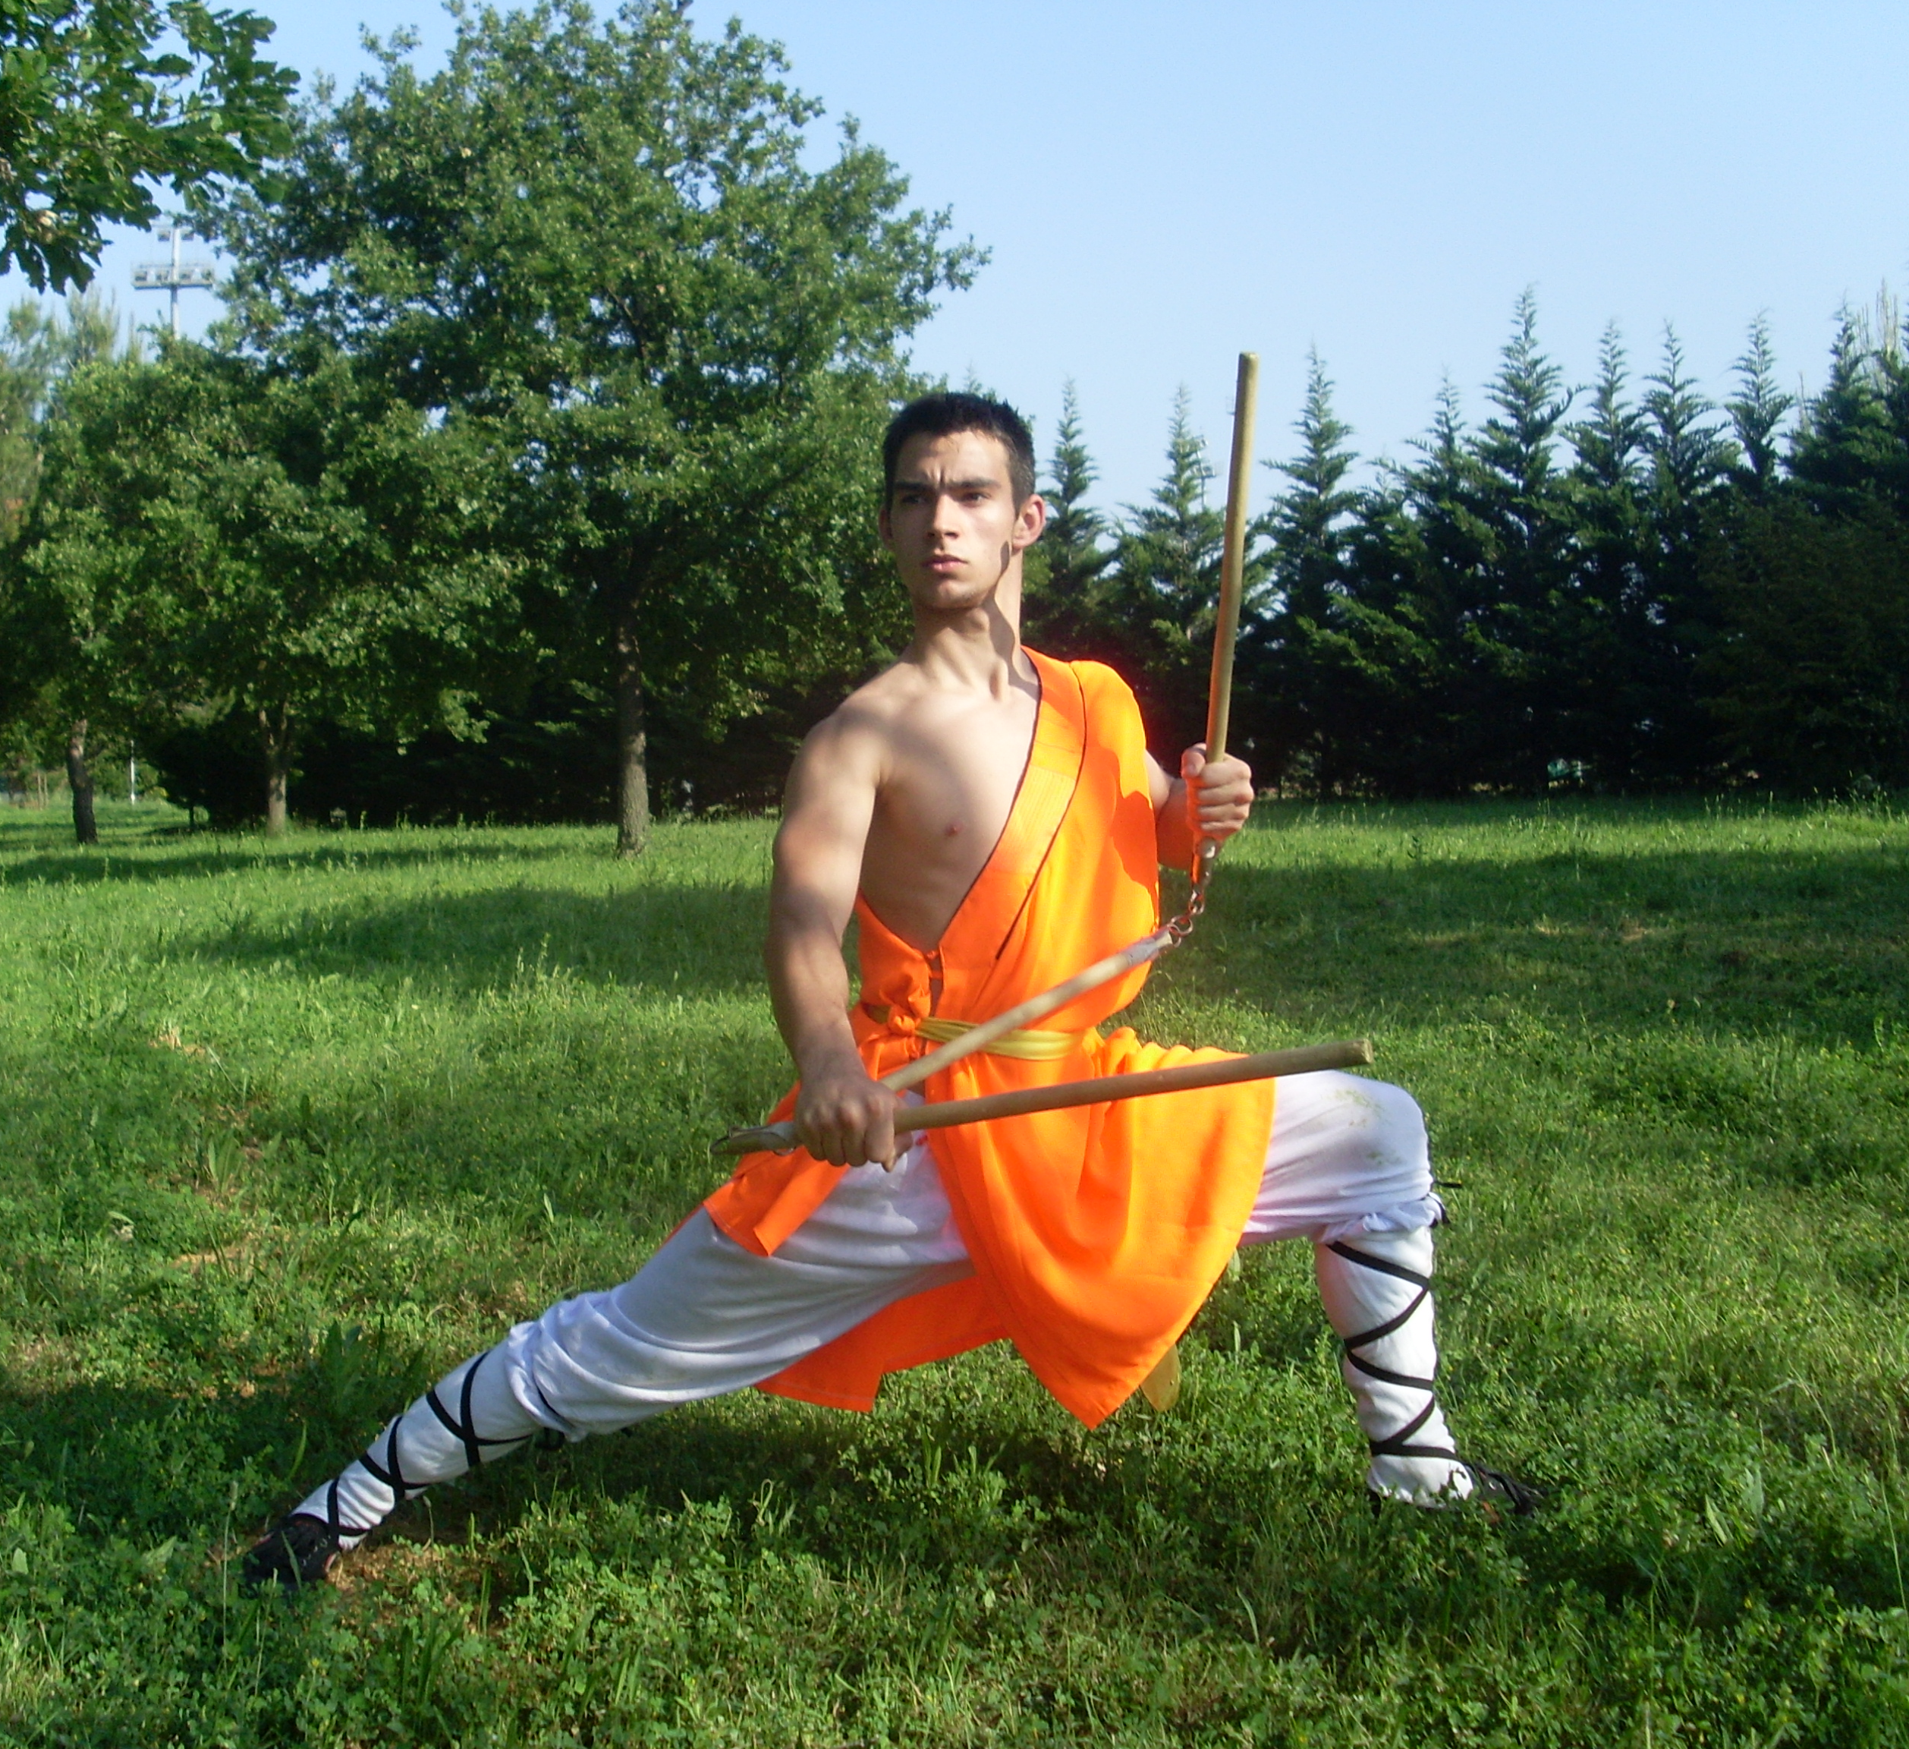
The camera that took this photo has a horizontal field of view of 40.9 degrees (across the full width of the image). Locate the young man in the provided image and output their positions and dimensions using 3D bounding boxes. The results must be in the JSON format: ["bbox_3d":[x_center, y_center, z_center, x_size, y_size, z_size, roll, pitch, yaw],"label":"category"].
[{"bbox_3d":[-0.030,0.113,2.870,1.400,1.308,0.620,-2,3,-23],"label":"young man"}]

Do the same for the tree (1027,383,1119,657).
[{"bbox_3d":[1.356,-3.299,30.000,1.400,4.953,1.400,0,3,0],"label":"tree"}]

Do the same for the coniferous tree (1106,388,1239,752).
[{"bbox_3d":[2.570,-3.168,29.000,1.550,4.706,1.550,0,3,0],"label":"coniferous tree"}]

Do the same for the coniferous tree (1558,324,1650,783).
[{"bbox_3d":[7.016,-3.396,27.500,1.300,5.050,1.300,0,3,0],"label":"coniferous tree"}]

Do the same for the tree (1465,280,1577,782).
[{"bbox_3d":[6.096,-3.562,27.500,1.350,5.421,1.350,0,3,0],"label":"tree"}]

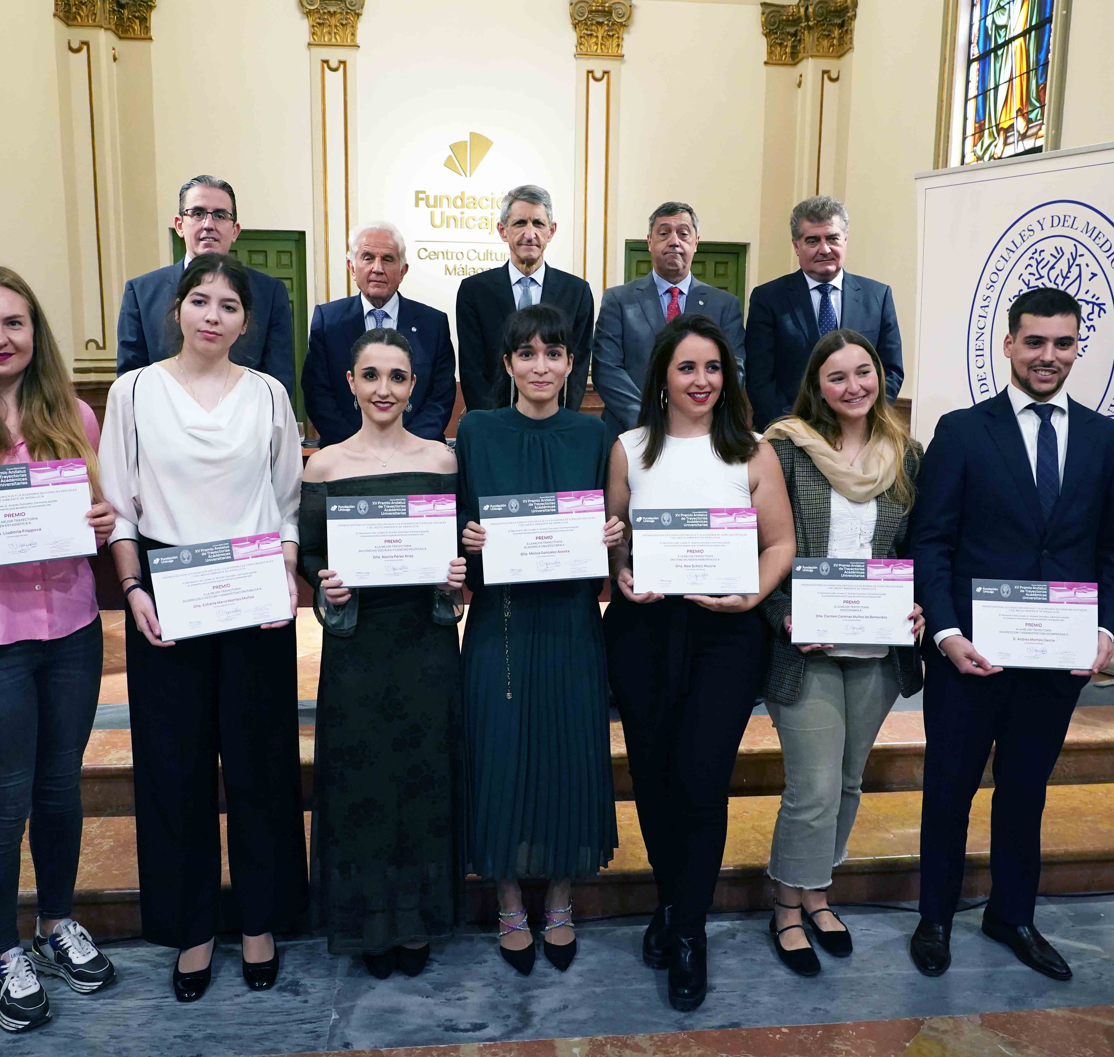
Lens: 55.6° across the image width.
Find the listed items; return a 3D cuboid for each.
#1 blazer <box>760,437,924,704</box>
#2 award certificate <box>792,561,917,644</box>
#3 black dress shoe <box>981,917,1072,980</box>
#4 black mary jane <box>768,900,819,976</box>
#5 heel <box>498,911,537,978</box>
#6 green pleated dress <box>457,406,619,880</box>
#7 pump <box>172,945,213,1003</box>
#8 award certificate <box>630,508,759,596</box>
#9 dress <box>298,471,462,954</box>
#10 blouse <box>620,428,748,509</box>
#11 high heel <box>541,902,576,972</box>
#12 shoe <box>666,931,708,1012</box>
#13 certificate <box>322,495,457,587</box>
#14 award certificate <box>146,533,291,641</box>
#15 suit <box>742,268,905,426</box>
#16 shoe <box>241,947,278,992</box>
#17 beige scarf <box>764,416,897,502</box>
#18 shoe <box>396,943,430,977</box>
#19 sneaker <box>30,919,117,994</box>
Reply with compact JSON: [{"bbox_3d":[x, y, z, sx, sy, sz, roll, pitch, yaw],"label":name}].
[{"bbox_3d":[0.742,0.093,2.772,0.430,0.705,0.300,1,8,1],"label":"blazer"},{"bbox_3d":[0.715,0.178,2.556,0.297,0.212,0.010,1,-3,5],"label":"award certificate"},{"bbox_3d":[1.268,1.092,2.861,0.103,0.108,0.287,-3,9,-23],"label":"black dress shoe"},{"bbox_3d":[0.633,1.083,2.842,0.090,0.112,0.240,-1,9,-11],"label":"black mary jane"},{"bbox_3d":[-0.106,1.081,2.831,0.080,0.120,0.235,-2,9,-14],"label":"heel"},{"bbox_3d":[-0.050,0.317,2.673,0.420,1.240,0.360,1,9,0],"label":"green pleated dress"},{"bbox_3d":[-0.934,1.107,2.720,0.083,0.090,0.240,-1,8,-11],"label":"pump"},{"bbox_3d":[0.333,0.056,2.540,0.297,0.210,0.010,-1,-9,3],"label":"award certificate"},{"bbox_3d":[-0.444,0.466,2.658,0.420,1.250,0.360,0,9,-6],"label":"dress"},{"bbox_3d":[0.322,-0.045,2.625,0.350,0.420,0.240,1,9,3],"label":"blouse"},{"bbox_3d":[0.010,1.063,2.847,0.085,0.135,0.245,1,9,-2],"label":"high heel"},{"bbox_3d":[0.328,1.085,2.703,0.098,0.155,0.270,1,8,4],"label":"shoe"},{"bbox_3d":[-0.380,0.030,2.447,0.297,0.210,0.010,-1,1,-2],"label":"certificate"},{"bbox_3d":[-0.772,0.133,2.436,0.297,0.212,0.010,-9,-1,-20],"label":"award certificate"},{"bbox_3d":[0.884,-0.470,3.518,0.510,0.745,0.310,1,8,5],"label":"suit"},{"bbox_3d":[-0.773,1.101,2.768,0.083,0.090,0.240,-2,9,-14],"label":"shoe"},{"bbox_3d":[0.692,-0.180,2.702,0.325,0.215,0.265,0,8,0],"label":"beige scarf"},{"bbox_3d":[-0.375,1.082,2.819,0.088,0.095,0.245,0,9,-3],"label":"shoe"},{"bbox_3d":[-1.241,1.085,2.733,0.285,0.125,0.105,7,11,39],"label":"sneaker"}]

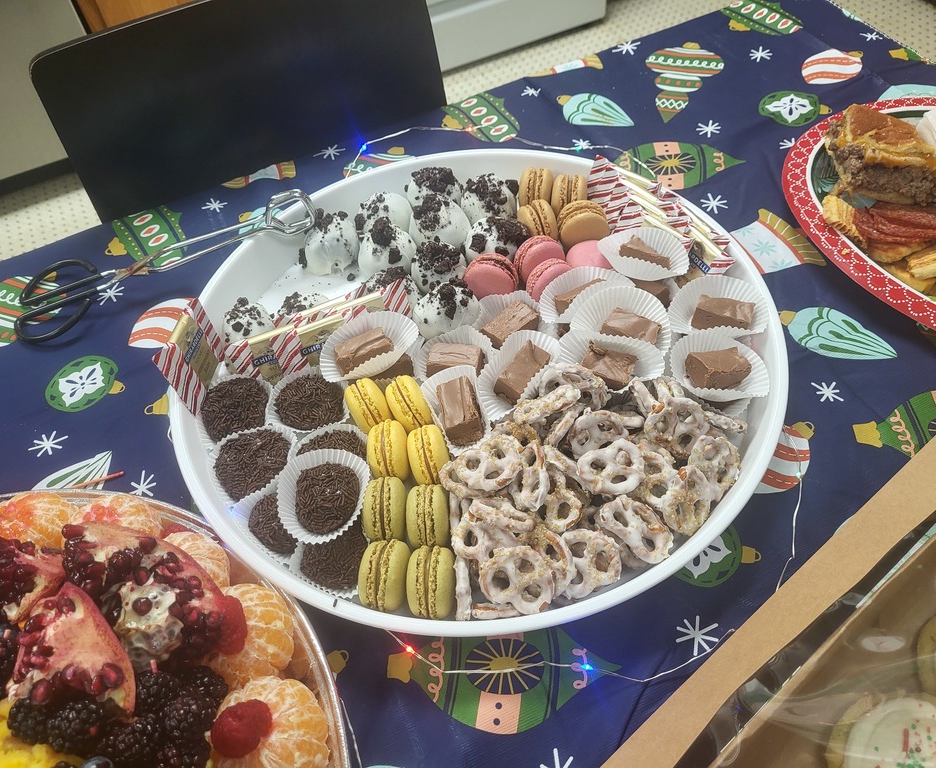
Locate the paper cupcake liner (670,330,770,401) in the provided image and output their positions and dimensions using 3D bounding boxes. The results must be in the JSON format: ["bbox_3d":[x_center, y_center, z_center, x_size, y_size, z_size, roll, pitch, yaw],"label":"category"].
[{"bbox_3d":[0.172,-0.008,0.527,0.066,0.025,0.058,-8,55,1],"label":"paper cupcake liner"}]

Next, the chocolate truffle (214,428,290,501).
[{"bbox_3d":[-0.139,0.052,0.497,0.046,0.037,0.044,-3,53,3],"label":"chocolate truffle"}]

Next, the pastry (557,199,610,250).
[{"bbox_3d":[0.091,-0.122,0.600,0.041,0.041,0.026,-18,45,-8],"label":"pastry"}]

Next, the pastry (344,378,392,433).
[{"bbox_3d":[-0.063,0.016,0.489,0.025,0.040,0.040,-23,54,-12],"label":"pastry"}]

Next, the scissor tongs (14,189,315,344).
[{"bbox_3d":[-0.243,-0.102,0.611,0.253,0.033,0.085,-17,52,5],"label":"scissor tongs"}]

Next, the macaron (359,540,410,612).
[{"bbox_3d":[-0.051,0.117,0.471,0.026,0.043,0.043,11,52,1],"label":"macaron"}]

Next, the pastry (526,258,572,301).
[{"bbox_3d":[0.062,-0.074,0.573,0.041,0.041,0.026,-33,39,0],"label":"pastry"}]

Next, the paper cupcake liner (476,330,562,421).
[{"bbox_3d":[0.037,-0.003,0.550,0.060,0.026,0.064,-1,71,4],"label":"paper cupcake liner"}]

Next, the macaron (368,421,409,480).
[{"bbox_3d":[-0.051,0.042,0.496,0.027,0.040,0.040,-7,90,-7],"label":"macaron"}]

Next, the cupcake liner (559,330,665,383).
[{"bbox_3d":[0.093,-0.011,0.507,0.072,0.025,0.052,3,58,6],"label":"cupcake liner"}]

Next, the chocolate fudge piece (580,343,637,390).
[{"bbox_3d":[0.097,-0.011,0.531,0.036,0.019,0.025,24,58,22],"label":"chocolate fudge piece"}]

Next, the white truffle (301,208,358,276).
[{"bbox_3d":[-0.105,-0.107,0.586,0.042,0.044,0.042,-16,53,-7],"label":"white truffle"}]

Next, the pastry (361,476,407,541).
[{"bbox_3d":[-0.049,0.073,0.443,0.025,0.040,0.040,-5,52,2],"label":"pastry"}]

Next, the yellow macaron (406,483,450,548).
[{"bbox_3d":[-0.022,0.077,0.438,0.025,0.040,0.040,-5,52,2],"label":"yellow macaron"}]

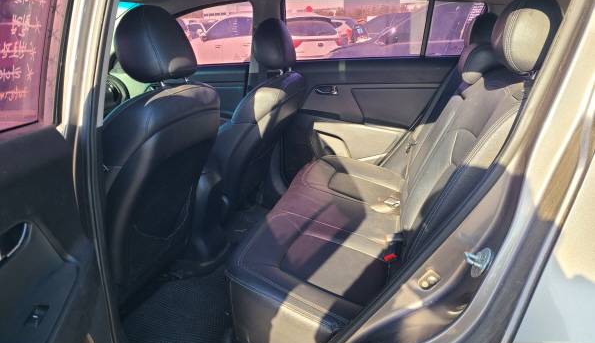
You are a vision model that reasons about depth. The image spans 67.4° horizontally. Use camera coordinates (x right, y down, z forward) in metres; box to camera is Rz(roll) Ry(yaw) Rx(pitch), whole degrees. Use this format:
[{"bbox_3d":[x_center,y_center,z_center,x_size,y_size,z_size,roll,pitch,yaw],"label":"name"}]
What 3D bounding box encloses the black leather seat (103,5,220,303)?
[{"bbox_3d":[-0.712,-0.057,1.548,0.836,0.974,0.530,4,17,13],"label":"black leather seat"}]

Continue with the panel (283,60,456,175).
[{"bbox_3d":[0.336,-0.281,2.429,0.949,0.653,0.122,4,17,13],"label":"panel"}]

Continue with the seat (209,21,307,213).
[{"bbox_3d":[-0.400,-0.259,2.230,0.816,0.969,0.530,4,17,13],"label":"seat"}]

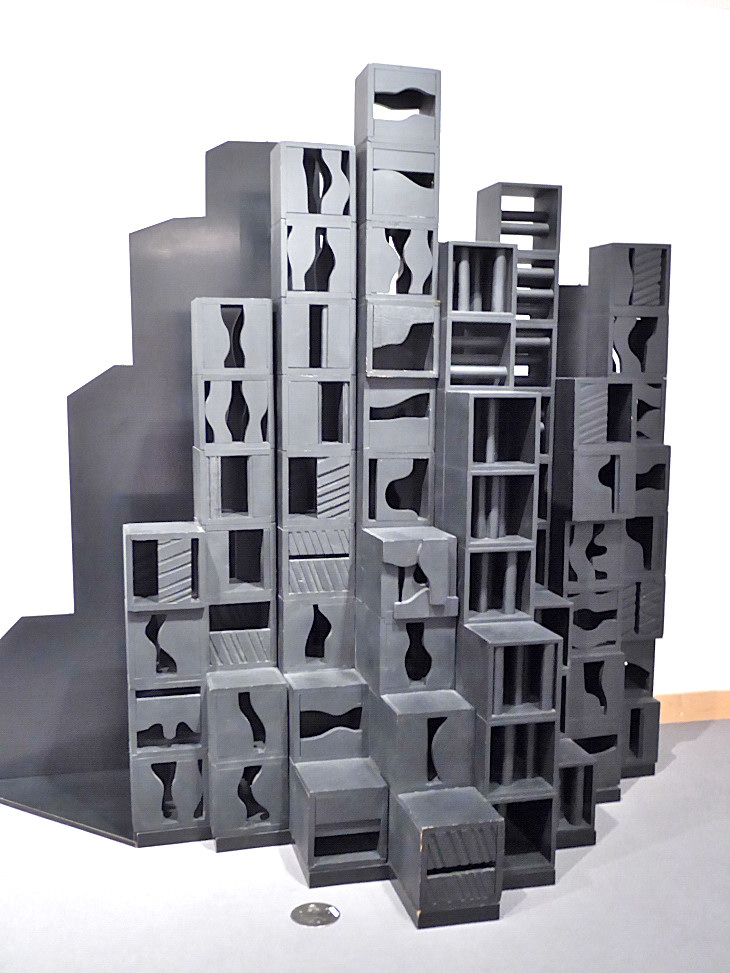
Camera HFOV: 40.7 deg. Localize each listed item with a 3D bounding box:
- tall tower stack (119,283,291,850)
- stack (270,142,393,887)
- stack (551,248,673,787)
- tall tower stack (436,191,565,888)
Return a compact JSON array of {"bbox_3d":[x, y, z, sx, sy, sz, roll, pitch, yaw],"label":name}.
[{"bbox_3d":[-0.548,0.285,3.338,0.491,1.814,0.411,-1,6,-14],"label":"tall tower stack"},{"bbox_3d":[-0.124,0.046,3.224,0.241,2.318,0.627,-1,6,-14],"label":"stack"},{"bbox_3d":[0.913,0.121,3.735,0.504,2.069,0.445,-1,6,-14],"label":"stack"},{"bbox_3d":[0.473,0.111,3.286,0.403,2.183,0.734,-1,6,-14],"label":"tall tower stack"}]

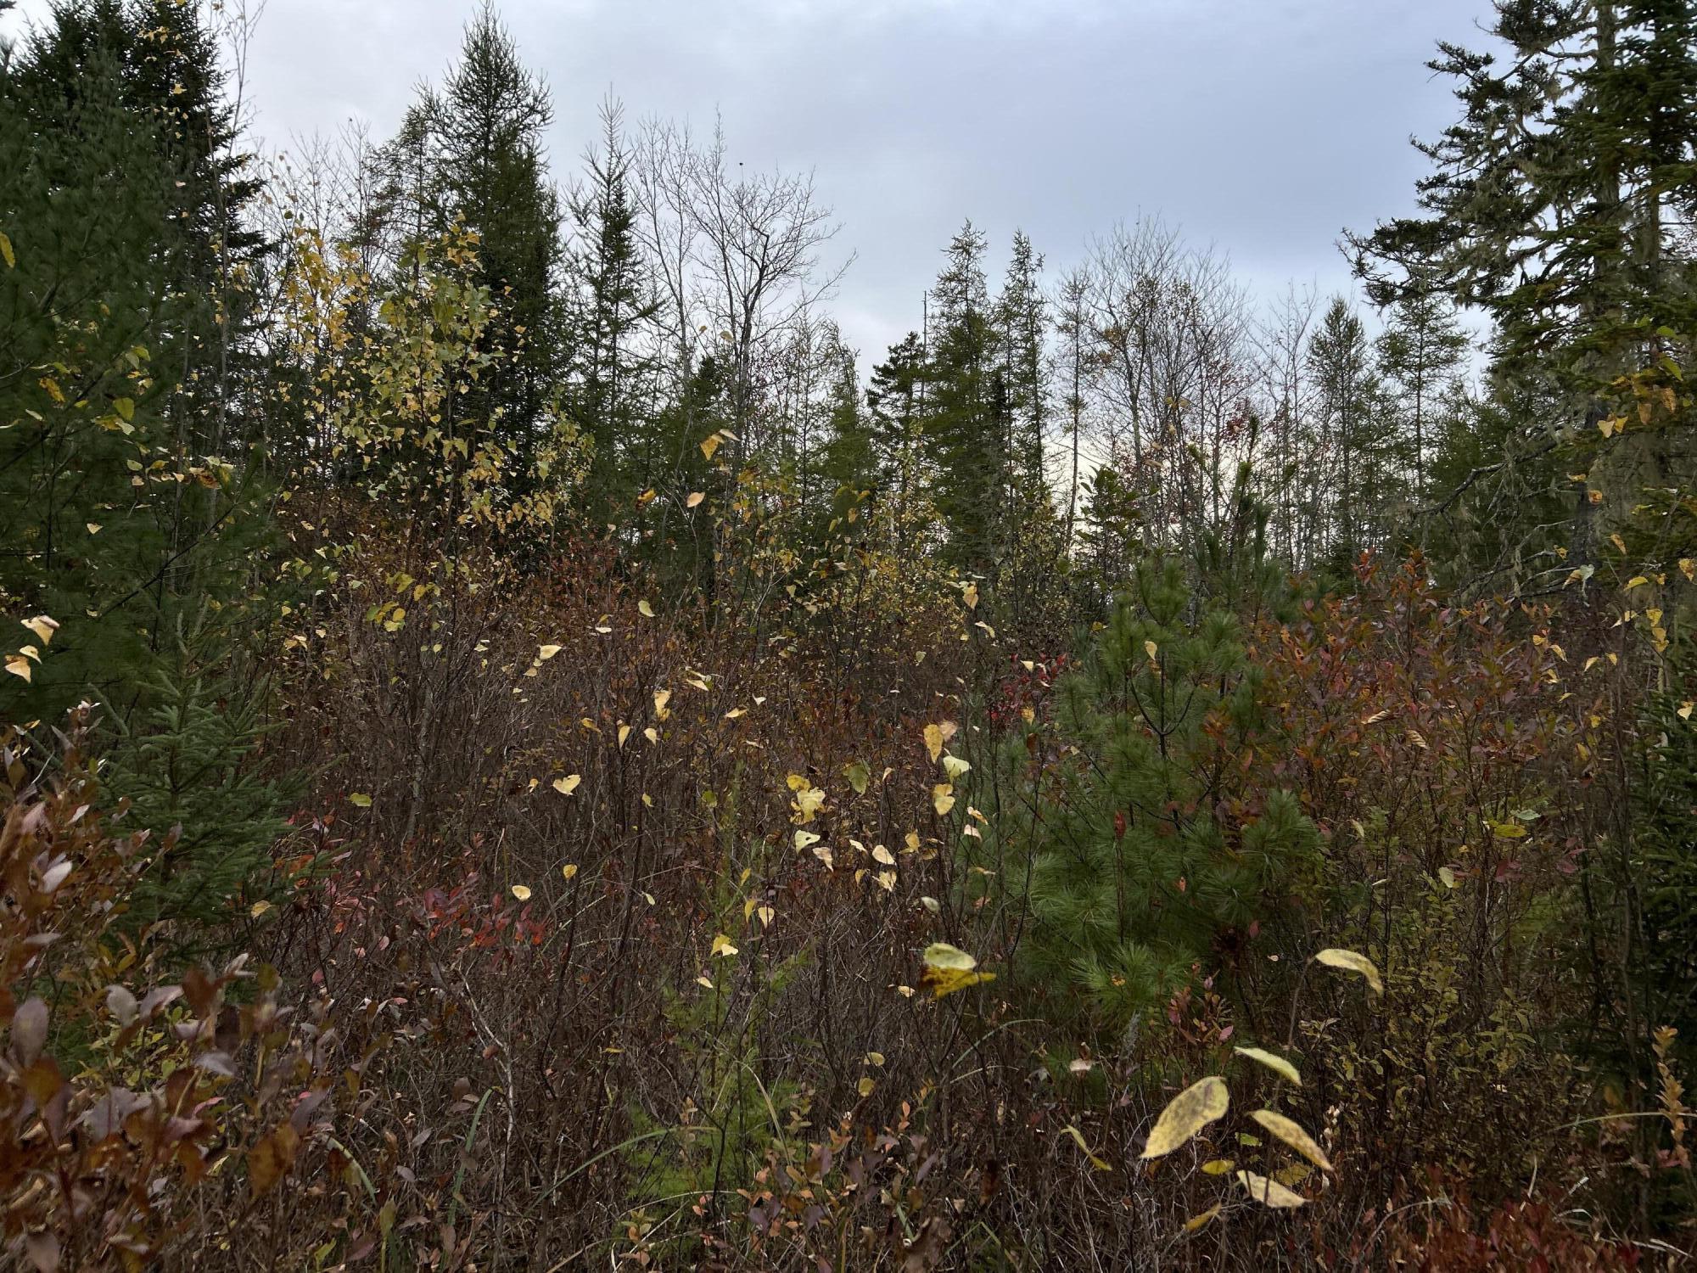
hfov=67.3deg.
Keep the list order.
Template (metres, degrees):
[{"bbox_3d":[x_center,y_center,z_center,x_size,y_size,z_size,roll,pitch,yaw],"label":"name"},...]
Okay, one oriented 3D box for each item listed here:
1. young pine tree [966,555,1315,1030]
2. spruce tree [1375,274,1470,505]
[{"bbox_3d":[0.780,0.525,3.400,0.950,1.480,0.950,0,0,0],"label":"young pine tree"},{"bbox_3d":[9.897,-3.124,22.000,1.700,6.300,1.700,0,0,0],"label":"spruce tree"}]

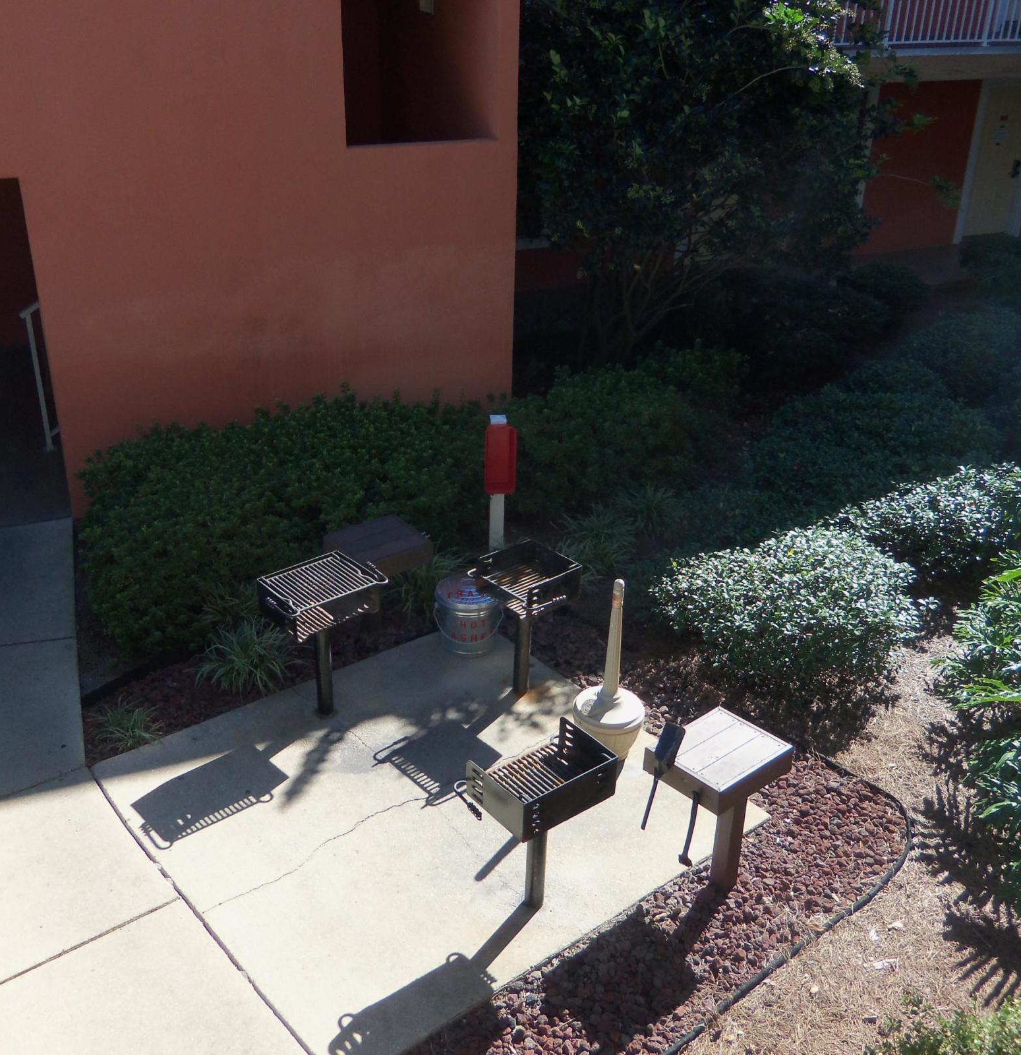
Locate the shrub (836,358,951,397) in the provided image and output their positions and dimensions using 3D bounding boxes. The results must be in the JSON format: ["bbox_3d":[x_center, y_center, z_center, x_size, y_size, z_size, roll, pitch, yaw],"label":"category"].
[{"bbox_3d":[3.260,-1.040,9.690,0.980,0.750,0.850,1,25,0],"label":"shrub"}]

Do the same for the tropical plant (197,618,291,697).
[{"bbox_3d":[-1.620,0.725,6.885,0.590,0.340,0.560,1,25,0],"label":"tropical plant"}]

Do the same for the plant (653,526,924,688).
[{"bbox_3d":[1.680,0.480,7.030,1.600,0.720,1.360,1,25,0],"label":"plant"}]

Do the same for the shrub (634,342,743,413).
[{"bbox_3d":[1.670,-1.360,10.580,0.990,0.630,0.890,1,25,0],"label":"shrub"}]

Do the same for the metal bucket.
[{"bbox_3d":[-0.268,0.553,7.185,0.410,0.430,0.410,1,25,0],"label":"metal bucket"}]

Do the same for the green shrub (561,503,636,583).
[{"bbox_3d":[0.610,0.110,8.000,0.530,0.470,0.580,1,25,0],"label":"green shrub"}]

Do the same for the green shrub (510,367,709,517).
[{"bbox_3d":[0.795,-0.790,9.553,1.600,0.880,1.400,1,25,0],"label":"green shrub"}]

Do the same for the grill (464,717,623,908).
[{"bbox_3d":[0.118,1.354,5.039,0.570,0.822,0.420,-17,31,-34],"label":"grill"}]

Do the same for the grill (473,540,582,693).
[{"bbox_3d":[0.077,0.593,6.598,0.430,0.870,0.560,-17,31,-33],"label":"grill"}]

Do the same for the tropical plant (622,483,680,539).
[{"bbox_3d":[1.105,-0.174,8.880,0.500,0.360,0.470,1,25,0],"label":"tropical plant"}]

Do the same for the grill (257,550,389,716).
[{"bbox_3d":[-1.038,0.688,6.349,0.570,0.874,0.440,-19,32,-37],"label":"grill"}]

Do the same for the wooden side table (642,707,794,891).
[{"bbox_3d":[0.942,1.302,5.288,0.520,0.690,0.430,-20,32,-37],"label":"wooden side table"}]

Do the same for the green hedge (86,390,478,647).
[{"bbox_3d":[-1.464,-0.201,8.020,3.000,0.900,1.550,-11,28,-23],"label":"green hedge"}]

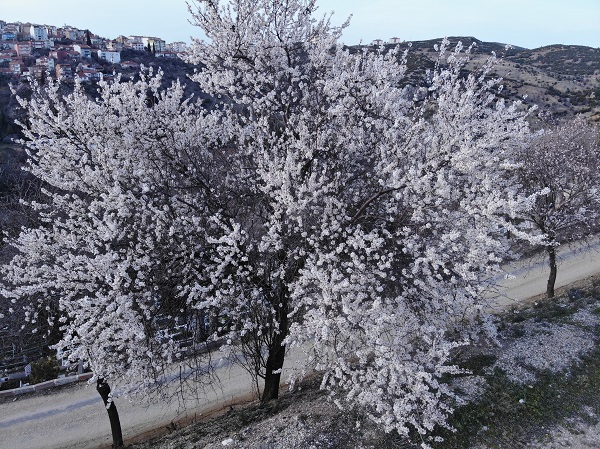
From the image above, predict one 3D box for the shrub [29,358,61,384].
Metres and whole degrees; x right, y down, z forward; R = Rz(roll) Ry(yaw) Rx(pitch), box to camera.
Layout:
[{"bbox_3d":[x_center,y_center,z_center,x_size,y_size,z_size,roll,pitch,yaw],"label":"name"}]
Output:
[{"bbox_3d":[-9.200,5.250,15.000,1.100,0.950,1.050,0,18,0],"label":"shrub"}]

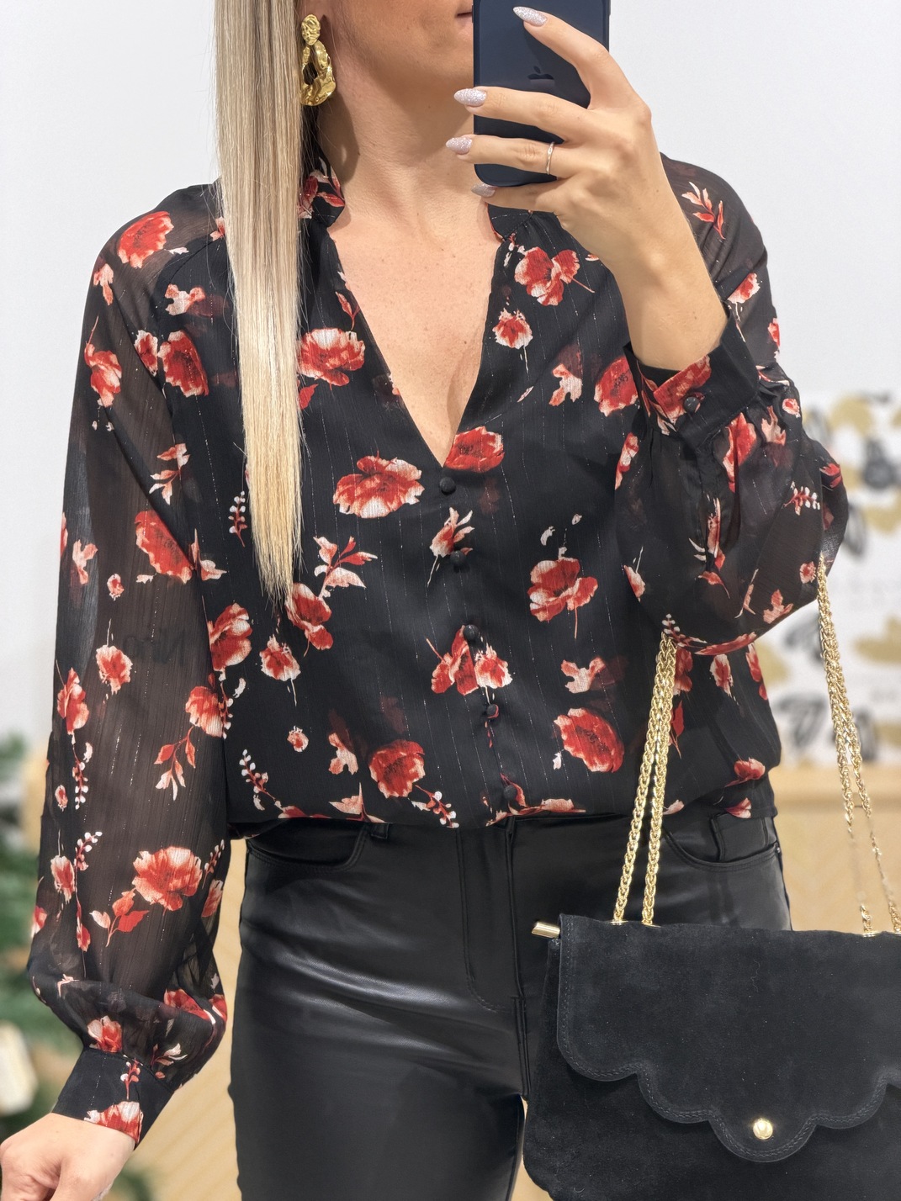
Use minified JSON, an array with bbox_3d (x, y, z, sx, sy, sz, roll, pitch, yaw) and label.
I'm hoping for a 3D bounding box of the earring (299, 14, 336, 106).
[{"bbox_3d":[-0.083,-0.332,2.130,0.026,0.056,0.010,4,11,22],"label":"earring"}]

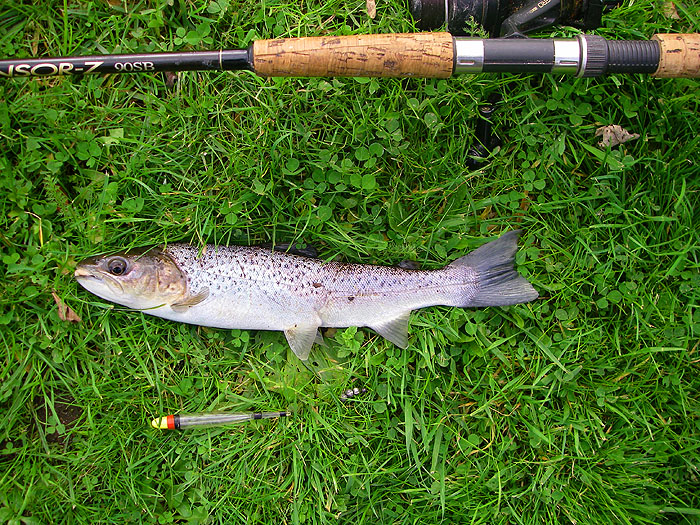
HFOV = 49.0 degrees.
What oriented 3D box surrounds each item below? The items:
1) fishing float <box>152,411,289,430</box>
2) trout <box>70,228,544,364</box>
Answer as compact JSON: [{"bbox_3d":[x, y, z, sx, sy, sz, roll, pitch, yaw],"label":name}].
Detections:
[{"bbox_3d":[-0.090,0.110,0.541,0.098,0.010,0.010,-4,82,-1],"label":"fishing float"},{"bbox_3d":[-0.031,0.024,0.546,0.329,0.038,0.092,0,82,0],"label":"trout"}]

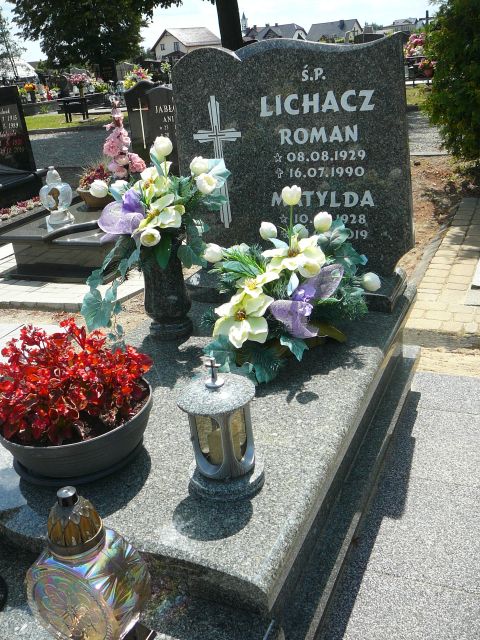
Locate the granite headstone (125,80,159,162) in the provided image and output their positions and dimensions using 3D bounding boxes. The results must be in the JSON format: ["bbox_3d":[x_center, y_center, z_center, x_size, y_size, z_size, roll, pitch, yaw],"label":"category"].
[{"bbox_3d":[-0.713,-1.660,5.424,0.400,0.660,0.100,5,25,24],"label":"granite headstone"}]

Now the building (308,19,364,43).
[{"bbox_3d":[18.985,-56.954,130.000,10.500,6.800,8.500,7,26,27],"label":"building"}]

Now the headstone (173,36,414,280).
[{"bbox_3d":[0.223,-0.686,2.778,1.040,0.960,0.100,5,25,24],"label":"headstone"}]

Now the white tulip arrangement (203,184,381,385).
[{"bbox_3d":[0.163,-0.161,2.217,0.540,0.570,0.400,5,25,24],"label":"white tulip arrangement"}]

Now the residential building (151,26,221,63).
[{"bbox_3d":[-10.335,-52.639,125.000,8.800,7.200,10.500,12,29,36],"label":"residential building"}]

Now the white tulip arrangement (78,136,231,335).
[{"bbox_3d":[-0.298,-0.299,2.387,0.530,0.700,0.380,5,25,24],"label":"white tulip arrangement"}]

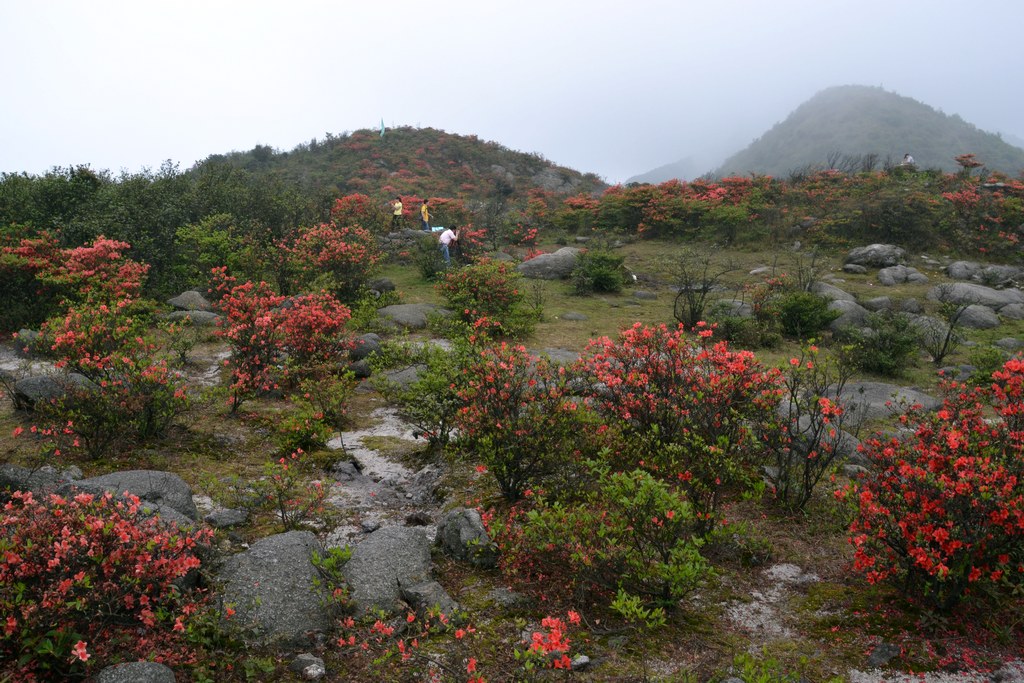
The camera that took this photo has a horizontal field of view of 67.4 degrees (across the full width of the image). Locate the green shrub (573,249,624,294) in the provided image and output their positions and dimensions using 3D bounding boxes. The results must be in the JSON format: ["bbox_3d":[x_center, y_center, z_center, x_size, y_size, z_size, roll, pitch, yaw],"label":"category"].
[{"bbox_3d":[1.892,-1.509,16.800,1.200,0.930,1.050,1,5,6],"label":"green shrub"}]

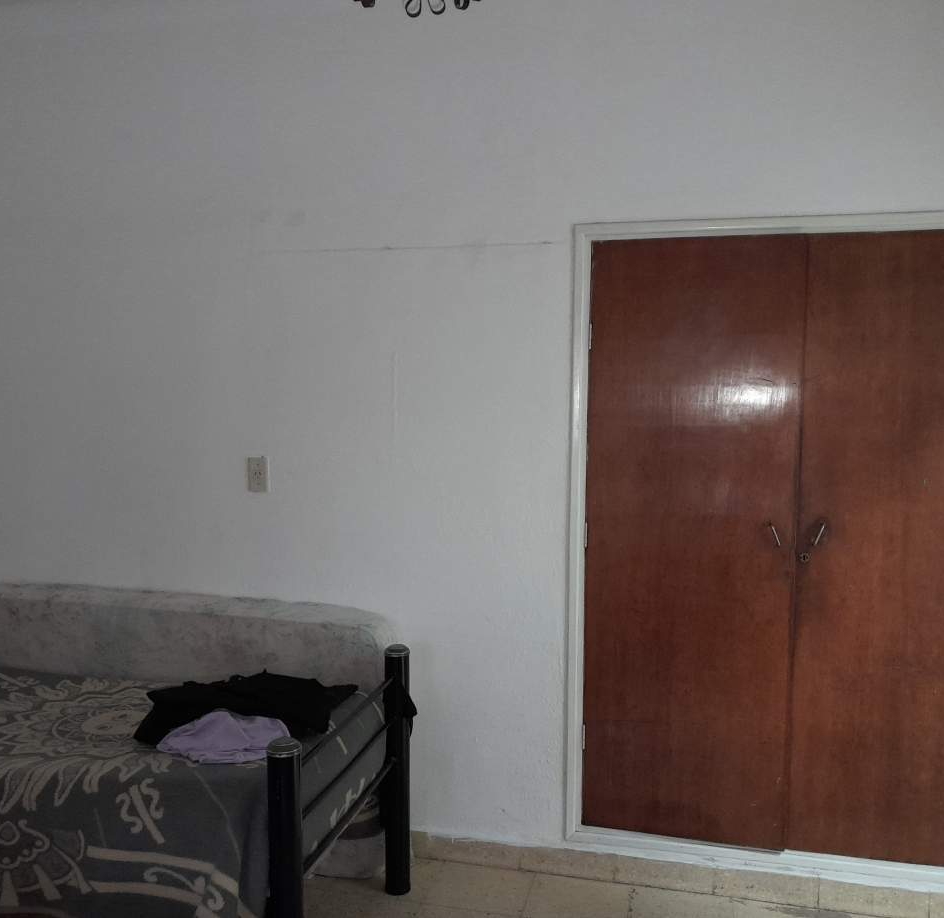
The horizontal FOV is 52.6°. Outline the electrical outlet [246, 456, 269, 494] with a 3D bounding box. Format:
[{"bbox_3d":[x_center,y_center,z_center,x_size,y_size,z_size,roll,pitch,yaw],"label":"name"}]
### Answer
[{"bbox_3d":[-0.711,0.053,3.179,0.073,0.117,0.012,1,4,13],"label":"electrical outlet"}]

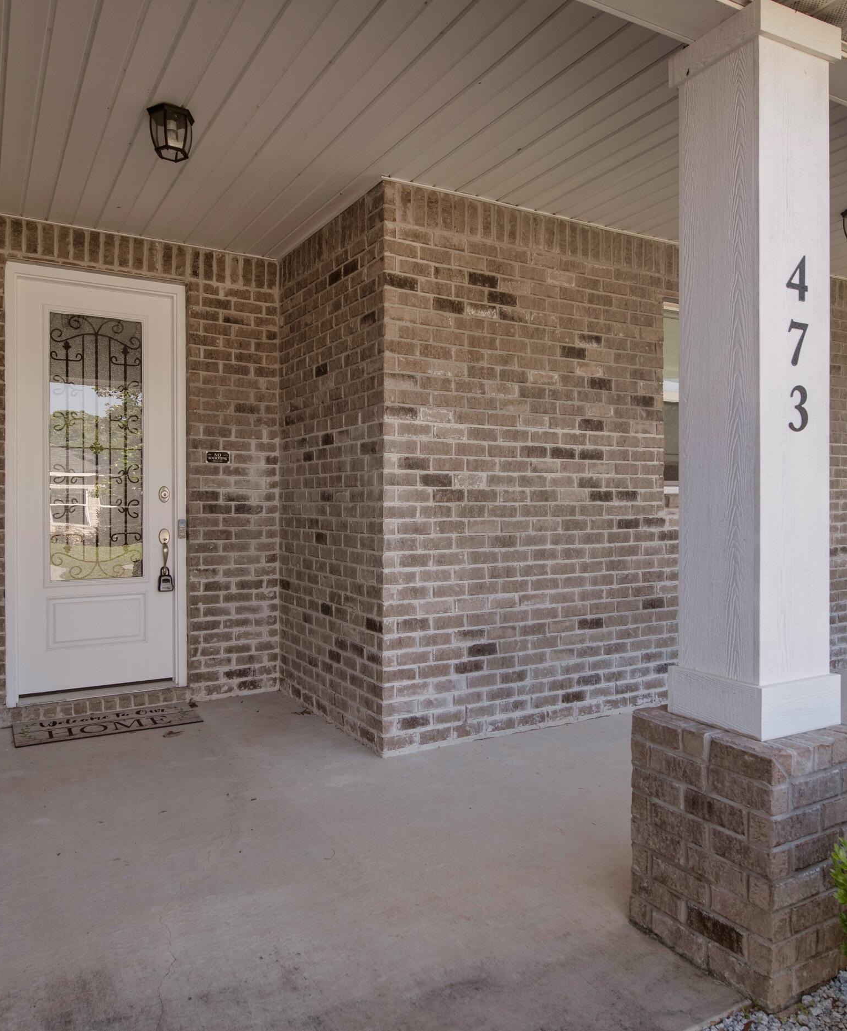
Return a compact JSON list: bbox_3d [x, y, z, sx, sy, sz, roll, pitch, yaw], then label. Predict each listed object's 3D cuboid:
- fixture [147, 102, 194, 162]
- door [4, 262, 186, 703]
[{"bbox_3d":[-1.043,-1.575,3.213,0.195,0.168,0.175,0,0,-30],"label":"fixture"},{"bbox_3d":[-1.965,-0.174,4.701,1.010,2.530,0.125,0,0,-30],"label":"door"}]

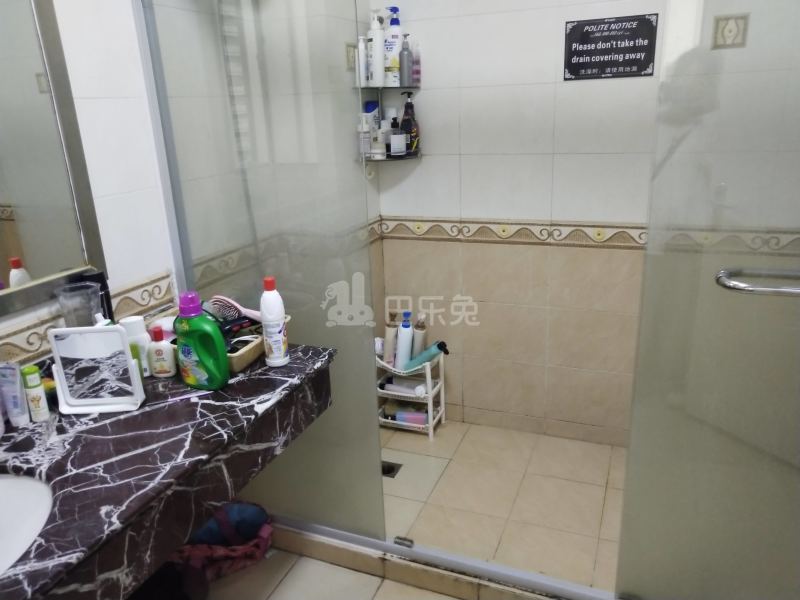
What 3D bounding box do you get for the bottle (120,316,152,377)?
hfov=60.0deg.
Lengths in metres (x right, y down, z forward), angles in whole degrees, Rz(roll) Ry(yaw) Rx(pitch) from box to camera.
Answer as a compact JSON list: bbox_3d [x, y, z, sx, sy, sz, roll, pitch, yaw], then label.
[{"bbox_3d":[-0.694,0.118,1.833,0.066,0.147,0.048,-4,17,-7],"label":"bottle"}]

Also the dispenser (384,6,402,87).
[{"bbox_3d":[-0.026,-0.957,2.628,0.078,0.280,0.055,2,17,12],"label":"dispenser"}]

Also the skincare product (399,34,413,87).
[{"bbox_3d":[0.020,-0.903,2.610,0.053,0.184,0.053,-2,17,1],"label":"skincare product"}]

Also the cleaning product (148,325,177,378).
[{"bbox_3d":[-0.627,0.132,1.814,0.062,0.128,0.042,-4,17,-8],"label":"cleaning product"}]

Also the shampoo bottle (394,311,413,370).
[{"bbox_3d":[0.016,0.167,2.849,0.058,0.261,0.060,7,21,1],"label":"shampoo bottle"}]

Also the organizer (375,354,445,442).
[{"bbox_3d":[0.042,0.394,2.986,0.255,0.343,0.178,4,18,21],"label":"organizer"}]

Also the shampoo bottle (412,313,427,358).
[{"bbox_3d":[0.082,0.161,2.893,0.053,0.229,0.053,5,20,2],"label":"shampoo bottle"}]

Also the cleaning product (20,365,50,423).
[{"bbox_3d":[-0.829,0.213,1.575,0.046,0.123,0.040,-11,19,-28],"label":"cleaning product"}]

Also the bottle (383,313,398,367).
[{"bbox_3d":[-0.038,0.165,2.892,0.054,0.243,0.054,6,20,2],"label":"bottle"}]

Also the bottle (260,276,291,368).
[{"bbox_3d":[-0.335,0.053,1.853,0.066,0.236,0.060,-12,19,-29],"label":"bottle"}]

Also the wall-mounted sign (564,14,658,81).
[{"bbox_3d":[0.732,-0.881,2.428,0.305,0.200,0.010,4,18,21],"label":"wall-mounted sign"}]

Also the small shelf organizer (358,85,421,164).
[{"bbox_3d":[-0.038,-0.679,2.687,0.205,0.285,0.215,4,18,21],"label":"small shelf organizer"}]

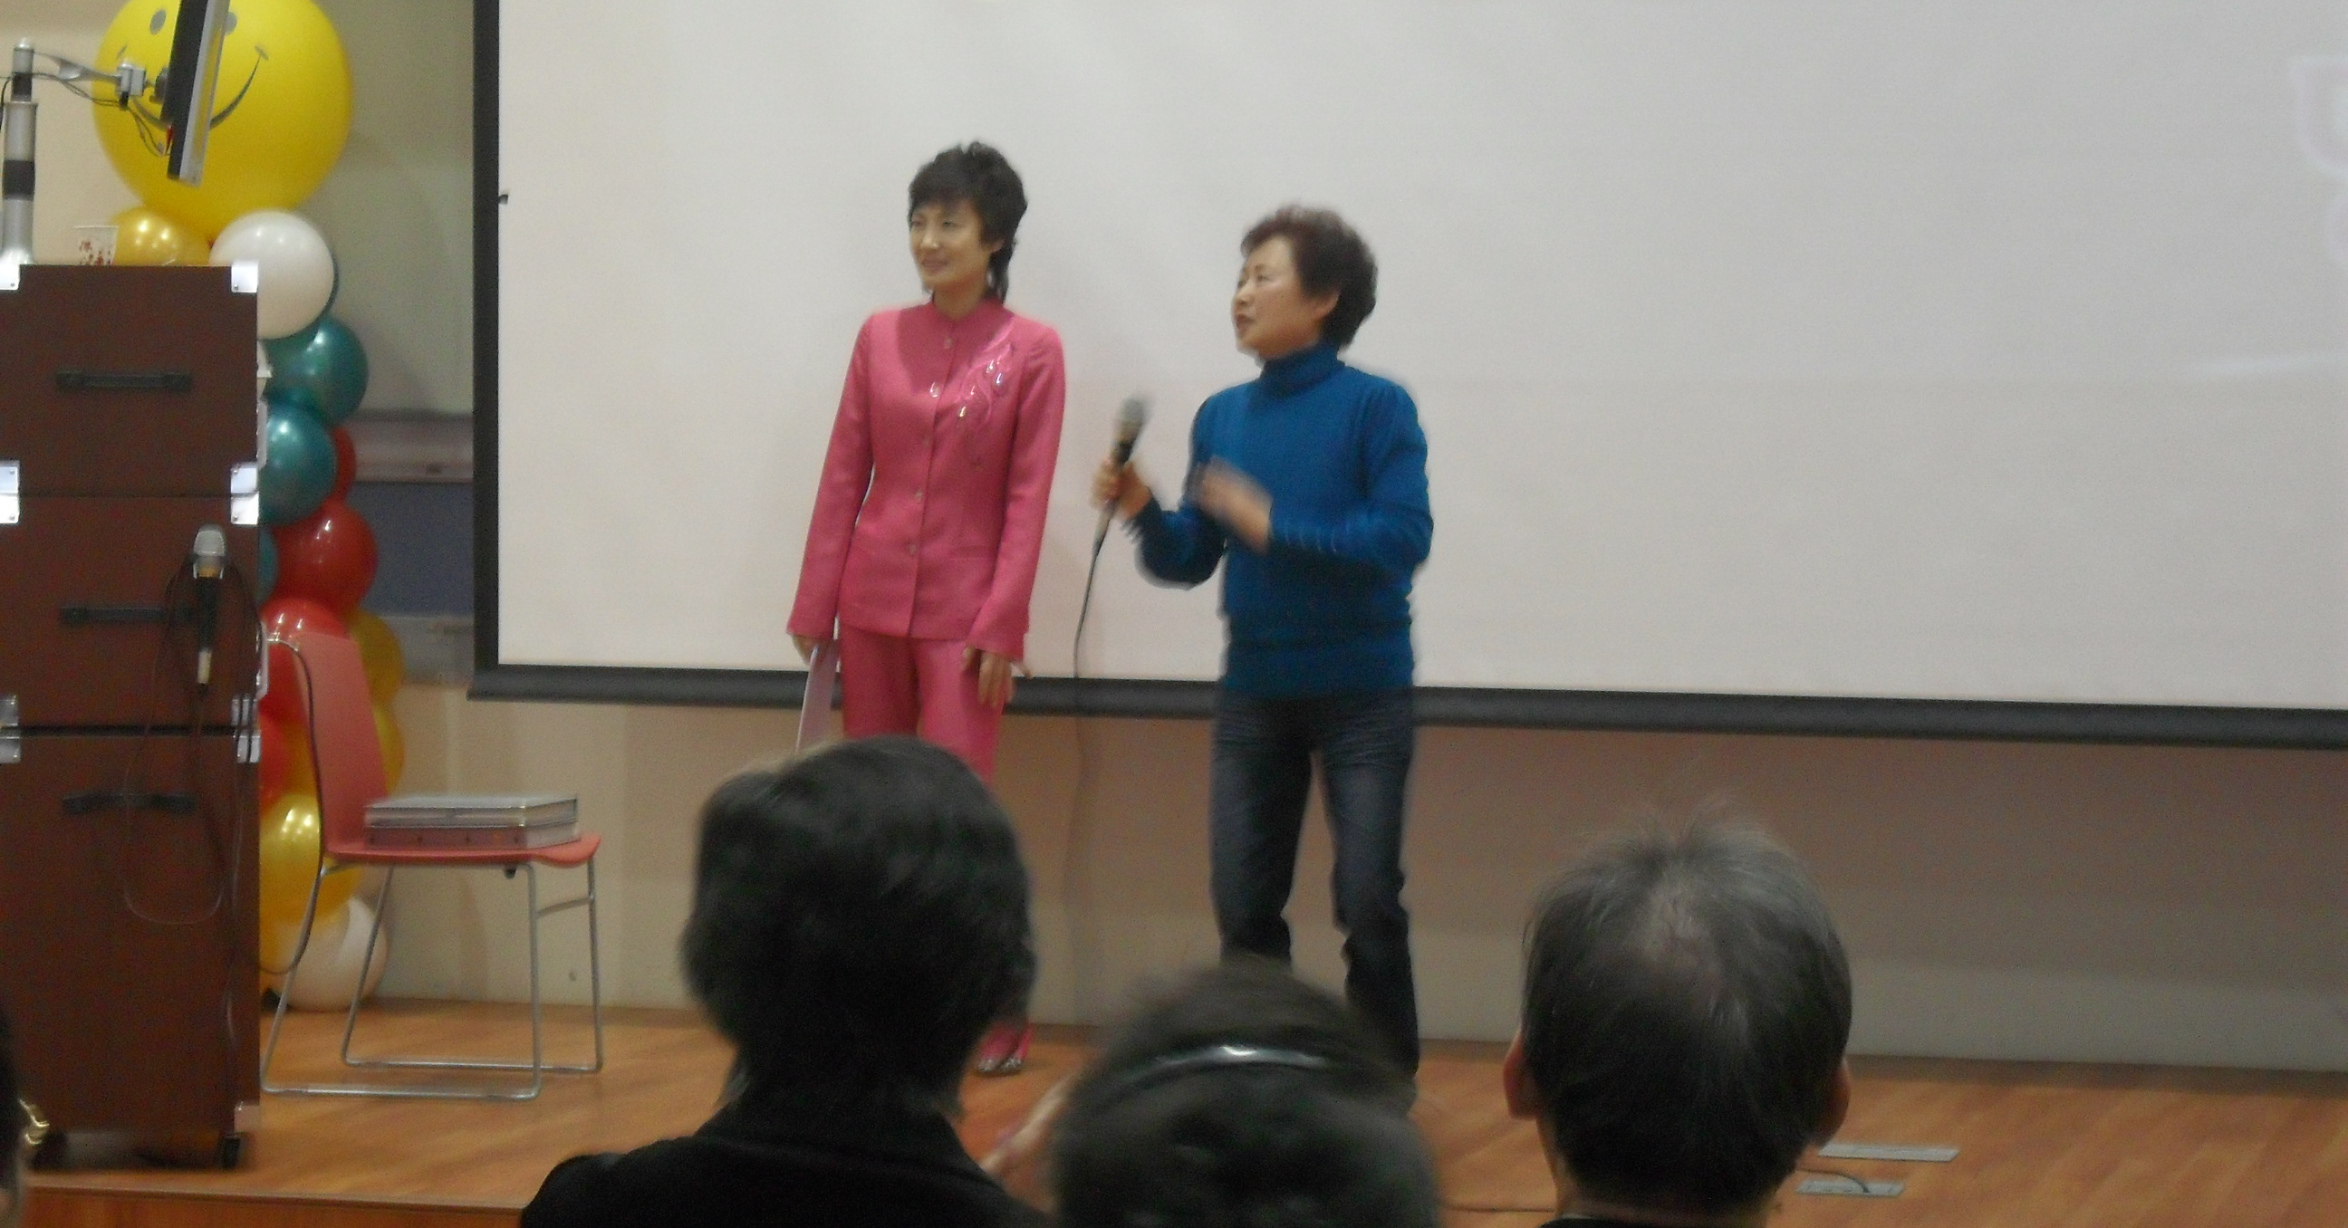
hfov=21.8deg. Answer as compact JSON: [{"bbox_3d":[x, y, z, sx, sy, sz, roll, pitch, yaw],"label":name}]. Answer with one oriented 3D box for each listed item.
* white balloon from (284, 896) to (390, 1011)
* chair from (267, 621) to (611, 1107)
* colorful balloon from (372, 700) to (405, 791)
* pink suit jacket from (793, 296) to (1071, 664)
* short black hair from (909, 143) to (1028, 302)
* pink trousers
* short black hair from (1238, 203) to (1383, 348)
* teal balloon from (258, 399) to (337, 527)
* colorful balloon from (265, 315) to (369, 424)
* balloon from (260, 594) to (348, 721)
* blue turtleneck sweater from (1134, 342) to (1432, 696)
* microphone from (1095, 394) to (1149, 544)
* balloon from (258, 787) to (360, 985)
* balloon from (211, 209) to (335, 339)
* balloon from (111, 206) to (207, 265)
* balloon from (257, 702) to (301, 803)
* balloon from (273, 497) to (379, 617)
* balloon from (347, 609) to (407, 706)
[{"bbox_3d":[-1.670,0.672,12.120,0.230,0.230,0.230,0,2,0],"label":"white balloon"},{"bbox_3d":[-1.301,0.432,10.812,0.520,0.800,0.480,1,2,7],"label":"chair"},{"bbox_3d":[-1.639,0.274,12.080,0.245,0.245,0.245,0,2,-9],"label":"colorful balloon"},{"bbox_3d":[-0.455,-0.246,11.300,0.470,0.670,0.270,1,2,15],"label":"pink suit jacket"},{"bbox_3d":[-0.375,-0.714,11.150,0.200,0.285,0.220,2,3,37],"label":"short black hair"},{"bbox_3d":[-0.457,0.389,11.300,0.360,0.870,0.250,1,2,15],"label":"pink trousers"},{"bbox_3d":[0.237,-0.593,10.750,0.250,0.250,0.210,-1,3,-35],"label":"short black hair"},{"bbox_3d":[-1.755,-0.295,11.920,0.245,0.250,0.245,0,2,-9],"label":"teal balloon"},{"bbox_3d":[-1.710,-0.484,12.150,0.220,0.225,0.220,0,2,0],"label":"colorful balloon"},{"bbox_3d":[-1.732,0.088,11.920,0.245,0.250,0.245,0,2,-9],"label":"balloon"},{"bbox_3d":[0.195,-0.166,10.720,0.460,0.630,0.360,2,3,38],"label":"blue turtleneck sweater"},{"bbox_3d":[-0.089,-0.244,10.350,0.050,0.245,0.050,14,6,0],"label":"microphone"},{"bbox_3d":[-1.714,0.492,11.920,0.255,0.270,0.255,0,2,-9],"label":"balloon"},{"bbox_3d":[-1.778,-0.672,12.050,0.245,0.250,0.245,0,2,0],"label":"balloon"},{"bbox_3d":[-1.994,-0.689,11.970,0.250,0.245,0.250,0,2,-9],"label":"balloon"},{"bbox_3d":[-1.827,0.278,12.100,0.220,0.220,0.220,0,2,0],"label":"balloon"},{"bbox_3d":[-1.682,-0.110,12.050,0.235,0.240,0.235,0,2,-9],"label":"balloon"},{"bbox_3d":[-1.641,0.086,12.200,0.225,0.230,0.225,0,2,0],"label":"balloon"}]

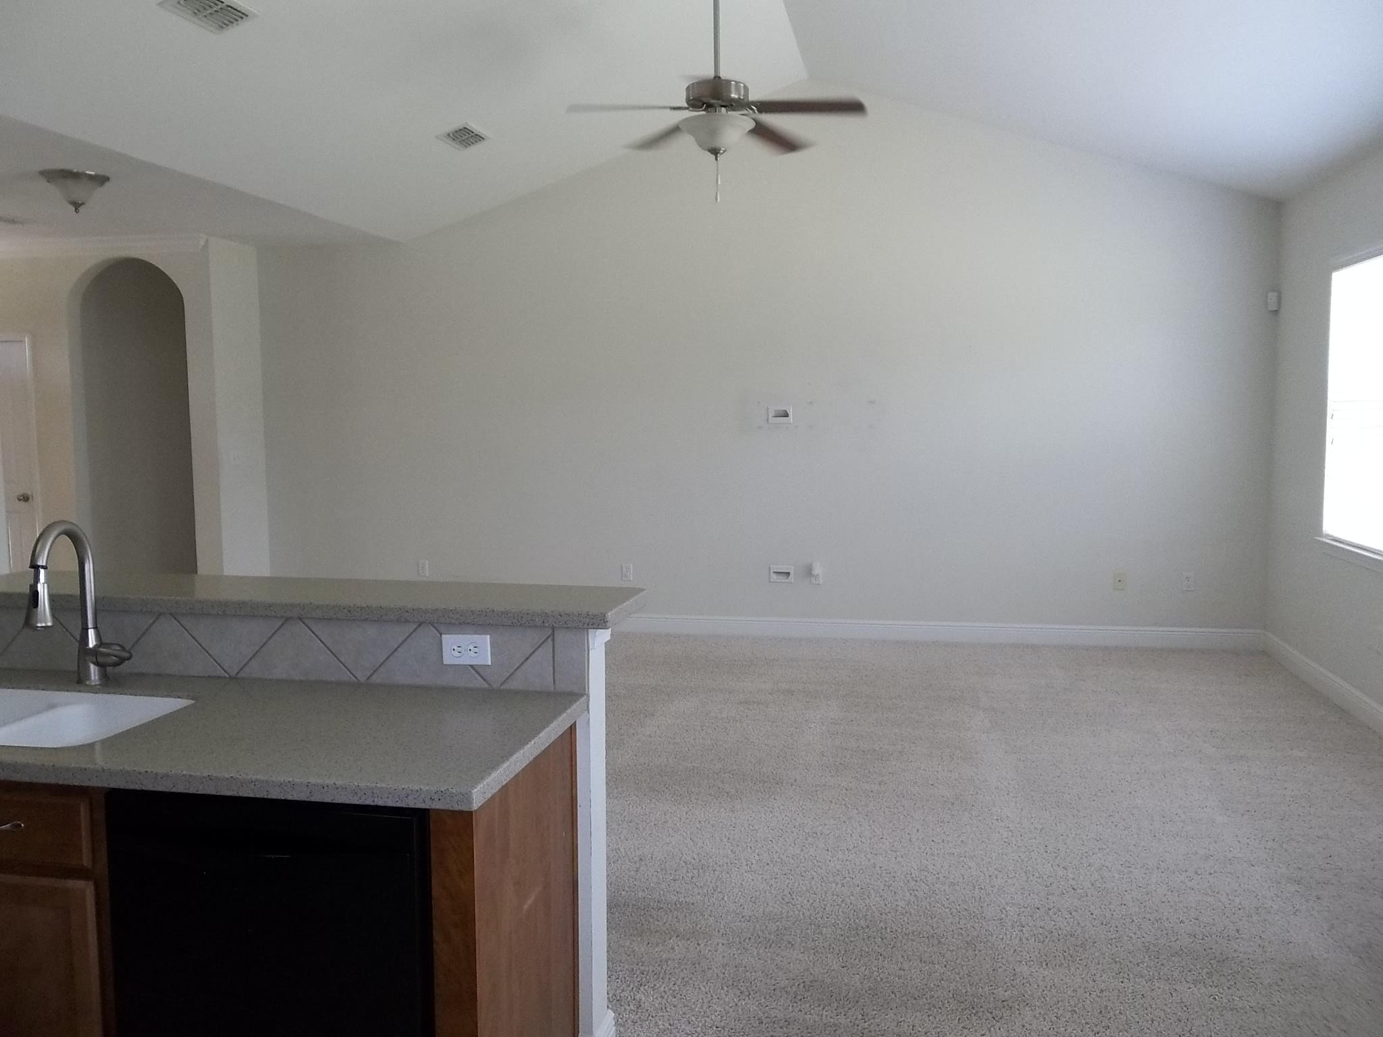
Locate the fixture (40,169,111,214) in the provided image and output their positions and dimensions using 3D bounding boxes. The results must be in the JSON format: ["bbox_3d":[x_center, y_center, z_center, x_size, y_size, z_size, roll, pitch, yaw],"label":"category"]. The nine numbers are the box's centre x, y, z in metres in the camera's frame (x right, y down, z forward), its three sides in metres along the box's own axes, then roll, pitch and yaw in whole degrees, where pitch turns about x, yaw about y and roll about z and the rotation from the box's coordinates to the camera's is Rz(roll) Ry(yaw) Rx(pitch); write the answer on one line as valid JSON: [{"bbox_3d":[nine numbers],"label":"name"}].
[{"bbox_3d":[-3.187,-1.678,5.590,0.320,0.190,0.320,1,5,12],"label":"fixture"}]

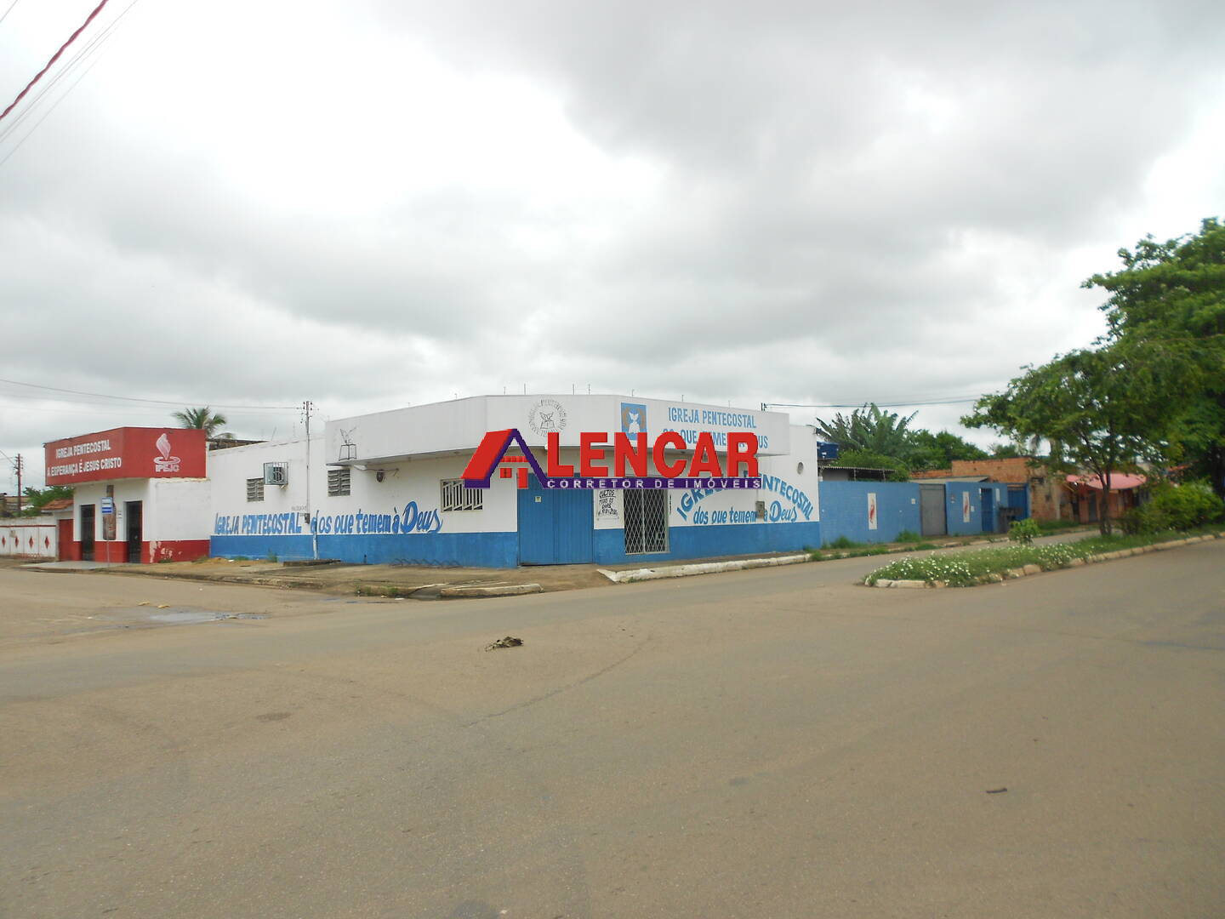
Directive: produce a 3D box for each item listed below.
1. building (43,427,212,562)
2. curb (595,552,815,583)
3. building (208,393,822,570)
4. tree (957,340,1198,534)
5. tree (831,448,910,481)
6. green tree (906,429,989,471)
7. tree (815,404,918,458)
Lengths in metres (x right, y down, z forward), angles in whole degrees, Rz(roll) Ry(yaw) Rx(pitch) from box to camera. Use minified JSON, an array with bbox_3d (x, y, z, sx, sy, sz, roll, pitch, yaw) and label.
[{"bbox_3d":[-17.232,1.570,36.174,7.100,4.680,6.500,-4,-5,40],"label":"building"},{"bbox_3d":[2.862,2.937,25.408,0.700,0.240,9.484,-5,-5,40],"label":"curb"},{"bbox_3d":[-4.330,1.279,34.079,20.710,4.484,14.250,-5,-5,43],"label":"building"},{"bbox_3d":[17.587,-0.726,34.263,8.100,7.429,7.600,-3,-4,27],"label":"tree"},{"bbox_3d":[12.687,1.624,44.861,3.900,4.428,3.800,-2,-4,16],"label":"tree"},{"bbox_3d":[19.593,1.184,53.811,5.600,5.921,5.400,-3,-4,20],"label":"green tree"},{"bbox_3d":[11.953,0.527,42.802,4.830,6.212,4.800,-2,-4,16],"label":"tree"}]

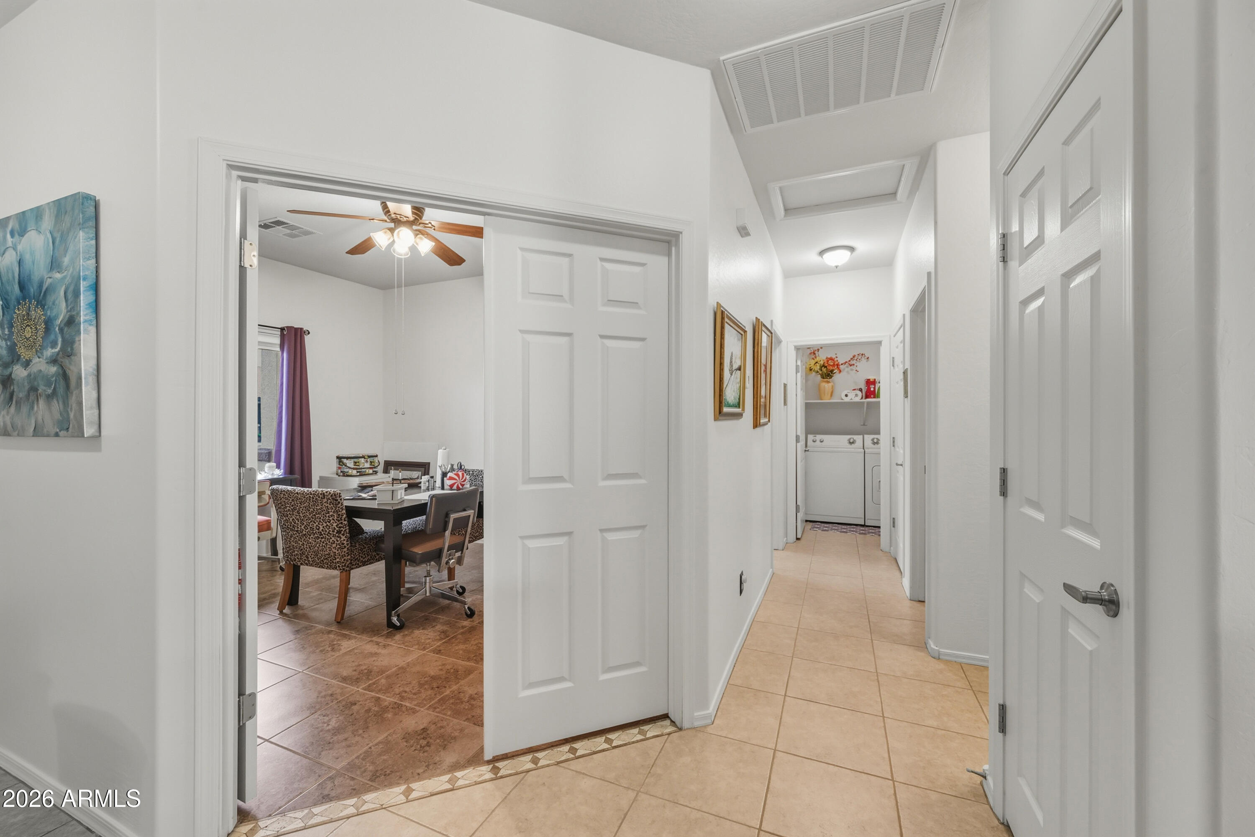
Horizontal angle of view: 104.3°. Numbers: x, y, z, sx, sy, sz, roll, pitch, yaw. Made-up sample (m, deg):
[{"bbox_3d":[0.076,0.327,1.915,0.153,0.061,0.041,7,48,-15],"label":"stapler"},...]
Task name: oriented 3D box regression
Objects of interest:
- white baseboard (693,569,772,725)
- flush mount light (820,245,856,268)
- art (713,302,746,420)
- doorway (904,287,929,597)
[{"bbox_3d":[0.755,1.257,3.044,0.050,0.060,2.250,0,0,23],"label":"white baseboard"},{"bbox_3d":[1.820,-1.383,4.232,0.285,0.148,0.285,0,0,23],"label":"flush mount light"},{"bbox_3d":[0.545,-0.249,2.477,0.042,0.530,0.680,0,0,23],"label":"art"},{"bbox_3d":[1.907,0.251,3.104,0.130,2.070,0.790,0,0,23],"label":"doorway"}]

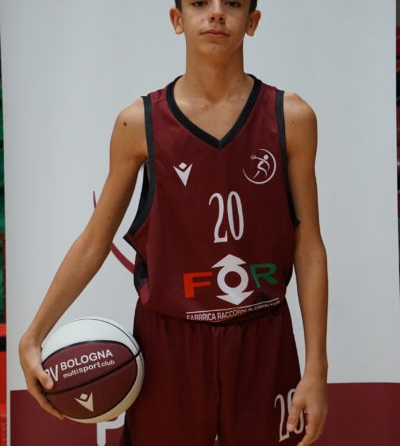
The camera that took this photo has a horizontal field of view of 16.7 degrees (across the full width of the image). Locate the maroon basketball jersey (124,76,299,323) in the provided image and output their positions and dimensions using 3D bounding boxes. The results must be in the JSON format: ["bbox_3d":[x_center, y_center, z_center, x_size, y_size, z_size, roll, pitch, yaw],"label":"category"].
[{"bbox_3d":[0.025,-0.050,2.890,0.350,0.530,0.245,-1,2,-8],"label":"maroon basketball jersey"}]

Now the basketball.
[{"bbox_3d":[-0.223,0.306,2.830,0.220,0.220,0.220,-1,2,0],"label":"basketball"}]

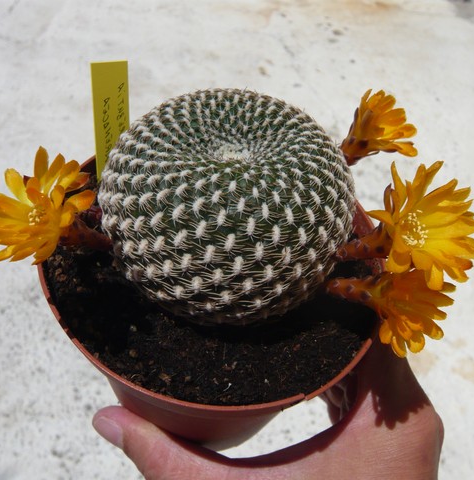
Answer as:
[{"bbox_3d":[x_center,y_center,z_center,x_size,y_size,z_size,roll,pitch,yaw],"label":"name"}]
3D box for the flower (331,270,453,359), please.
[{"bbox_3d":[0.054,0.025,0.179,0.040,0.032,0.033,19,48,29],"label":"flower"}]

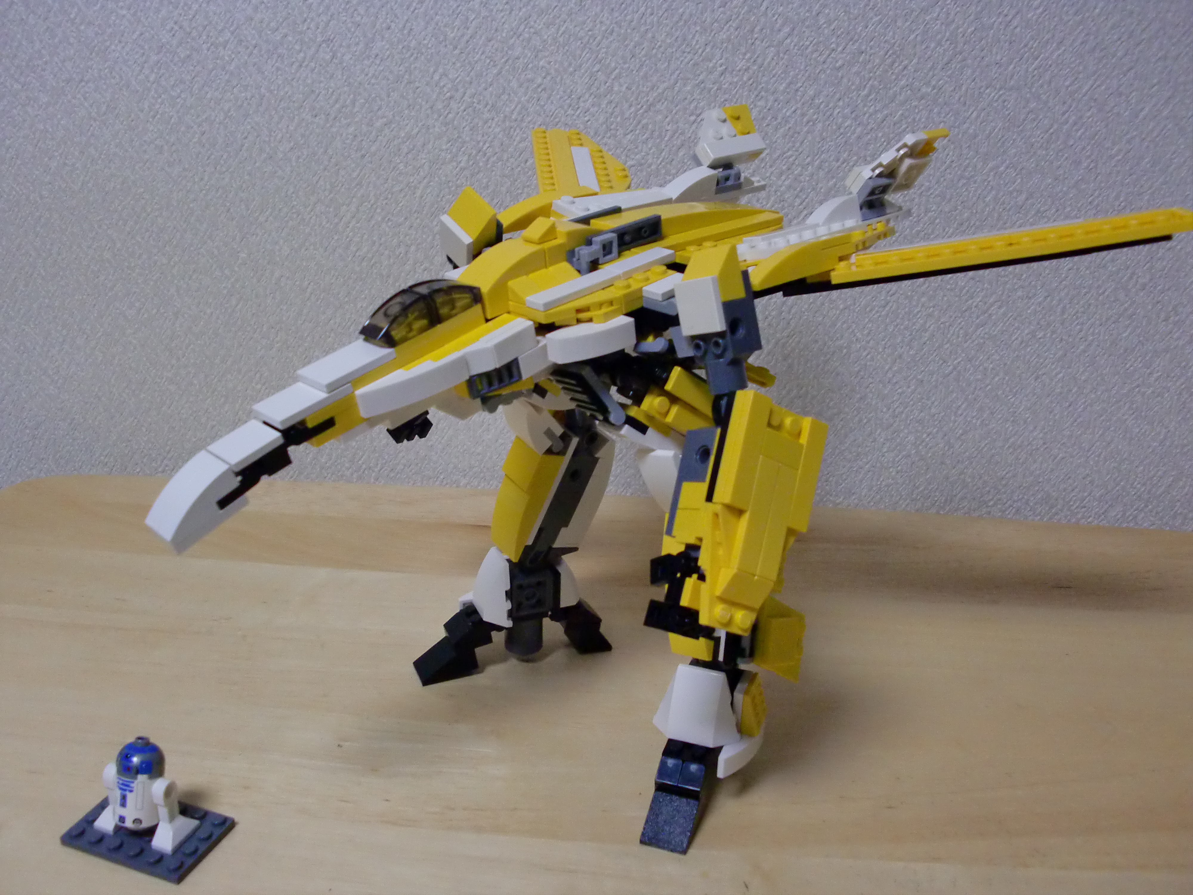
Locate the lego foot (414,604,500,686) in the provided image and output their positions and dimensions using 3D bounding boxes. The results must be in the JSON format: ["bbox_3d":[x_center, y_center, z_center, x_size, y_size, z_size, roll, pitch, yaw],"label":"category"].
[{"bbox_3d":[-0.060,0.084,0.530,0.034,0.020,0.016,-9,26,-26],"label":"lego foot"}]

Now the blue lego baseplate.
[{"bbox_3d":[-0.156,0.133,0.432,0.048,0.005,0.032,12,25,16],"label":"blue lego baseplate"}]

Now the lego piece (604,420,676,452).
[{"bbox_3d":[0.015,-0.004,0.403,0.028,0.004,0.009,25,66,28],"label":"lego piece"}]

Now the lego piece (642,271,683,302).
[{"bbox_3d":[0.023,-0.050,0.385,0.016,0.003,0.008,-27,34,-35],"label":"lego piece"}]

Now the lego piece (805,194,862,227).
[{"bbox_3d":[0.082,-0.082,0.438,0.024,0.010,0.008,-18,11,-38],"label":"lego piece"}]

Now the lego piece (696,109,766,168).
[{"bbox_3d":[0.054,-0.125,0.500,0.029,0.020,0.007,-18,-8,-38],"label":"lego piece"}]

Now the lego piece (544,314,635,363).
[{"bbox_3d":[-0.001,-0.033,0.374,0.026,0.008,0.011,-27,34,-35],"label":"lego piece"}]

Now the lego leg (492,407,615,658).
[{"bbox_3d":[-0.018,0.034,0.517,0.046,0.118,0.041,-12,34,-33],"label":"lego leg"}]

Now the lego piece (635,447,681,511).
[{"bbox_3d":[0.023,0.011,0.413,0.018,0.022,0.009,-5,22,-43],"label":"lego piece"}]

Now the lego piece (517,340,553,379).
[{"bbox_3d":[-0.019,-0.029,0.388,0.016,0.008,0.006,-33,36,-31],"label":"lego piece"}]

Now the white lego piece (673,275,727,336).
[{"bbox_3d":[0.031,-0.042,0.369,0.003,0.016,0.016,-18,10,-39],"label":"white lego piece"}]

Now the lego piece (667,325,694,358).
[{"bbox_3d":[0.030,-0.033,0.383,0.009,0.010,0.008,-18,10,-39],"label":"lego piece"}]

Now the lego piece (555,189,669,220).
[{"bbox_3d":[0.006,-0.088,0.446,0.046,0.005,0.017,-21,44,-40],"label":"lego piece"}]

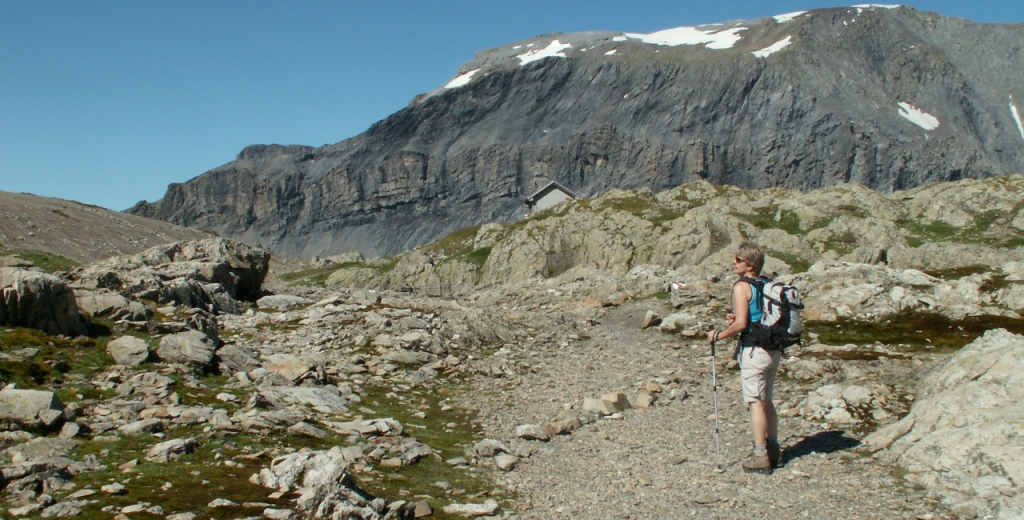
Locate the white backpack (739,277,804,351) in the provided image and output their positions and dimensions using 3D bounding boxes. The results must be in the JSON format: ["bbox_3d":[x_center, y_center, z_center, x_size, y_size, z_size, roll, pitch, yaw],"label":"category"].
[{"bbox_3d":[1.874,0.385,7.450,0.360,0.540,0.330,0,0,-45],"label":"white backpack"}]

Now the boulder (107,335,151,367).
[{"bbox_3d":[-4.920,1.162,13.300,0.560,0.410,0.460,0,0,-19],"label":"boulder"}]

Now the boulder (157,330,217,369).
[{"bbox_3d":[-4.181,1.143,13.300,0.760,0.480,0.580,0,0,-19],"label":"boulder"}]

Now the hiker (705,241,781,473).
[{"bbox_3d":[1.707,0.701,7.600,0.480,1.690,0.520,0,0,-45],"label":"hiker"}]

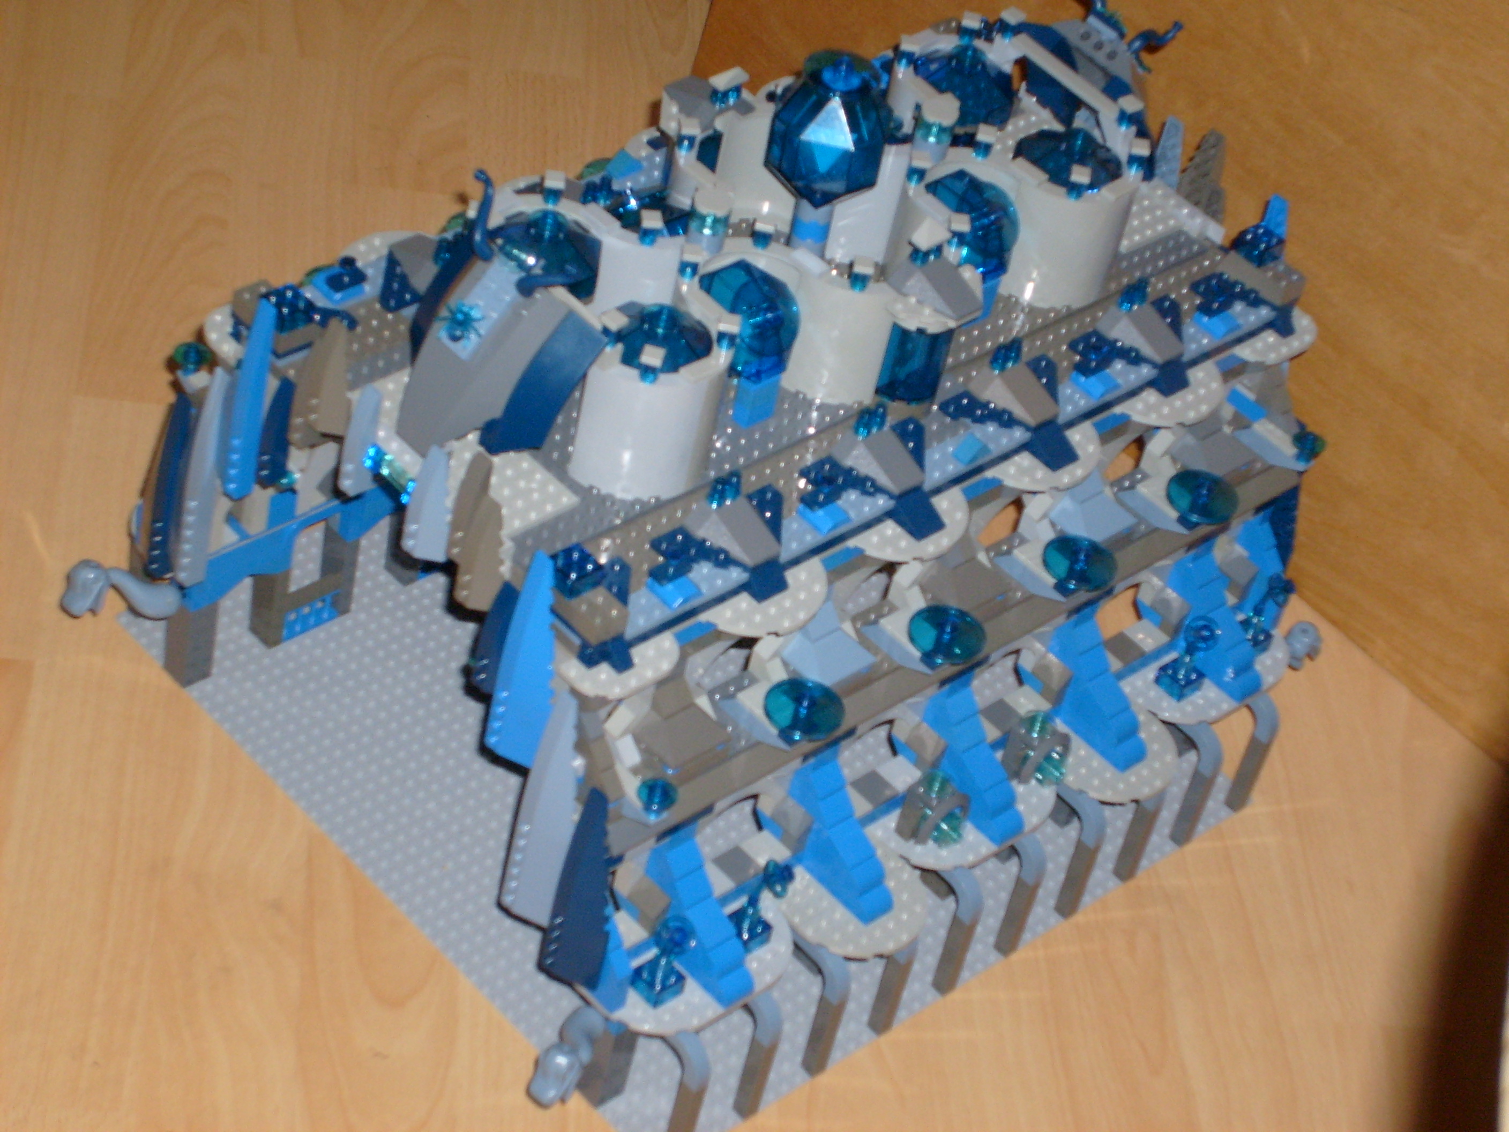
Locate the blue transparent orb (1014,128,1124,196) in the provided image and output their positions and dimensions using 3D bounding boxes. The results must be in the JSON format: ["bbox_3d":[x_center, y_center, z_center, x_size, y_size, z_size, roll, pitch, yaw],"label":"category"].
[{"bbox_3d":[0.132,-0.171,1.481,0.047,0.018,0.047,8,42,-7],"label":"blue transparent orb"}]

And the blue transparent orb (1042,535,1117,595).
[{"bbox_3d":[0.135,0.000,1.474,0.032,0.010,0.032,8,42,-7],"label":"blue transparent orb"}]

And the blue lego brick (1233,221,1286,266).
[{"bbox_3d":[0.221,-0.140,1.551,0.016,0.011,0.016,-27,56,-36],"label":"blue lego brick"}]

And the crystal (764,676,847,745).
[{"bbox_3d":[0.019,0.059,1.387,0.032,0.008,0.032,8,42,-7],"label":"crystal"}]

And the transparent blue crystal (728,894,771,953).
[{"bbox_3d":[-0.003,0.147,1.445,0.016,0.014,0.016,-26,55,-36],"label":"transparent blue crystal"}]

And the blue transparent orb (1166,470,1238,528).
[{"bbox_3d":[0.193,-0.027,1.528,0.032,0.008,0.032,8,42,-7],"label":"blue transparent orb"}]

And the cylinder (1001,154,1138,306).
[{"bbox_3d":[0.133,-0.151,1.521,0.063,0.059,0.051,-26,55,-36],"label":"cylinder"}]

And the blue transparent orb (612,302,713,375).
[{"bbox_3d":[-0.038,-0.091,1.362,0.040,0.016,0.040,8,42,-7],"label":"blue transparent orb"}]

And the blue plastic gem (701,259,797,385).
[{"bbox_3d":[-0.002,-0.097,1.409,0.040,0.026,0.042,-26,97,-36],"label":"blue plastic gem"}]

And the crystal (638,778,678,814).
[{"bbox_3d":[-0.037,0.089,1.336,0.016,0.013,0.016,-27,56,-36],"label":"crystal"}]

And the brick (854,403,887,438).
[{"bbox_3d":[0.047,-0.059,1.419,0.016,0.011,0.008,-26,55,-36],"label":"brick"}]

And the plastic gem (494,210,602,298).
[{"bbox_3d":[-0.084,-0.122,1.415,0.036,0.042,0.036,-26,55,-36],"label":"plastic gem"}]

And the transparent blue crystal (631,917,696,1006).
[{"bbox_3d":[-0.036,0.154,1.394,0.017,0.040,0.018,-27,56,-36],"label":"transparent blue crystal"}]

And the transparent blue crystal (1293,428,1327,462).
[{"bbox_3d":[0.246,-0.053,1.568,0.016,0.013,0.016,8,42,-7],"label":"transparent blue crystal"}]

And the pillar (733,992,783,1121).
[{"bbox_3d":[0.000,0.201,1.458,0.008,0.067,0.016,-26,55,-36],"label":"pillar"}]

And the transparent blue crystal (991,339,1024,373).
[{"bbox_3d":[0.104,-0.087,1.458,0.016,0.011,0.008,-27,56,-36],"label":"transparent blue crystal"}]

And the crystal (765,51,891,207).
[{"bbox_3d":[0.032,-0.178,1.427,0.034,0.052,0.034,-26,55,-36],"label":"crystal"}]

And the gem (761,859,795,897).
[{"bbox_3d":[0.010,0.126,1.426,0.010,0.012,0.010,-26,55,-36],"label":"gem"}]

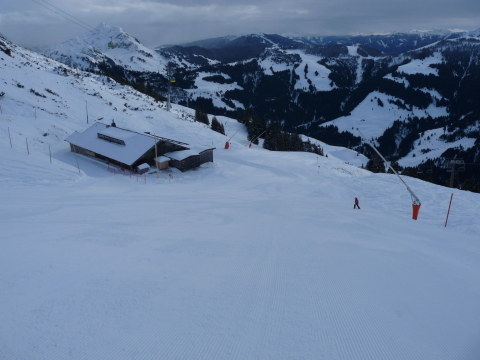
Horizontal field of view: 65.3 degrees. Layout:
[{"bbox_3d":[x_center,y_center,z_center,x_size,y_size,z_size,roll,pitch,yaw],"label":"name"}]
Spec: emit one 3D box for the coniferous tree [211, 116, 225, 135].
[{"bbox_3d":[-7.272,-17.355,121.000,4.400,6.200,4.400,0,18,0],"label":"coniferous tree"}]

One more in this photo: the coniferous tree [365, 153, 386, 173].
[{"bbox_3d":[46.667,-5.470,128.000,6.300,7.800,6.000,0,18,0],"label":"coniferous tree"}]

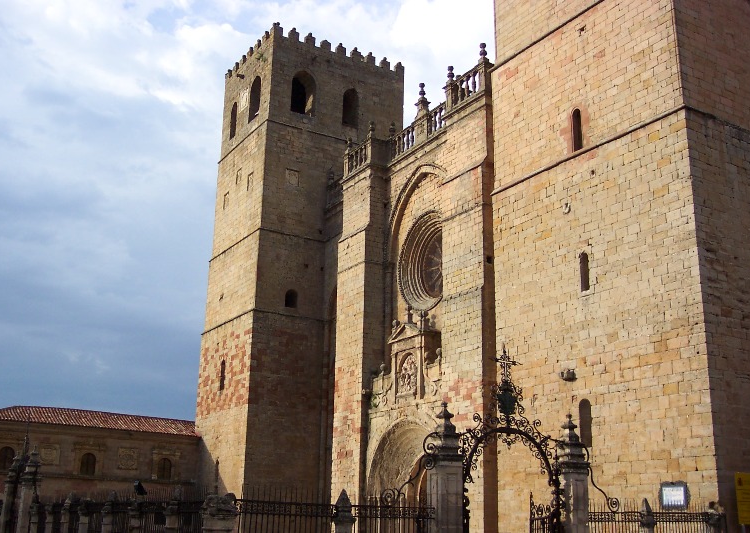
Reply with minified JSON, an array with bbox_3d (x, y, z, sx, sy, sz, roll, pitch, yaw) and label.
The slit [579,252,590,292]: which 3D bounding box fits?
[{"bbox_3d":[8.603,0.209,34.164,0.340,1.680,0.516,10,-18,-29],"label":"slit"}]

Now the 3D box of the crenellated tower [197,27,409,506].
[{"bbox_3d":[-6.442,1.064,72.678,12.720,39.740,11.832,10,-18,-29],"label":"crenellated tower"}]

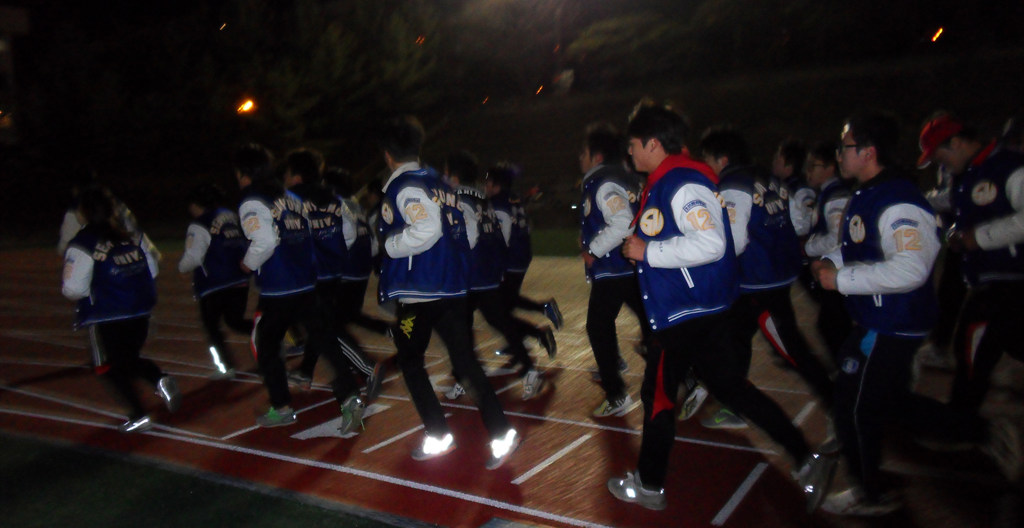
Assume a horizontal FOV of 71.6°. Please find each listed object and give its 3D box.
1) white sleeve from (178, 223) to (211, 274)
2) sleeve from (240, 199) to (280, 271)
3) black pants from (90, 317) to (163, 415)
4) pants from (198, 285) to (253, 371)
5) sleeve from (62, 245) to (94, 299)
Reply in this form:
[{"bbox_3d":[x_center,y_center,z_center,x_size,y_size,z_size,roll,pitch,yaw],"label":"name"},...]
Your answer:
[{"bbox_3d":[-2.540,-0.124,5.680,0.250,0.410,0.180,0,6,31],"label":"white sleeve"},{"bbox_3d":[-1.394,-0.163,3.920,0.230,0.400,0.160,3,7,23],"label":"sleeve"},{"bbox_3d":[-2.426,0.640,4.480,0.470,0.690,0.330,0,6,32],"label":"black pants"},{"bbox_3d":[-2.292,0.501,5.780,0.500,0.730,0.330,0,6,31],"label":"pants"},{"bbox_3d":[-2.436,0.048,3.980,0.230,0.330,0.170,4,8,29],"label":"sleeve"}]

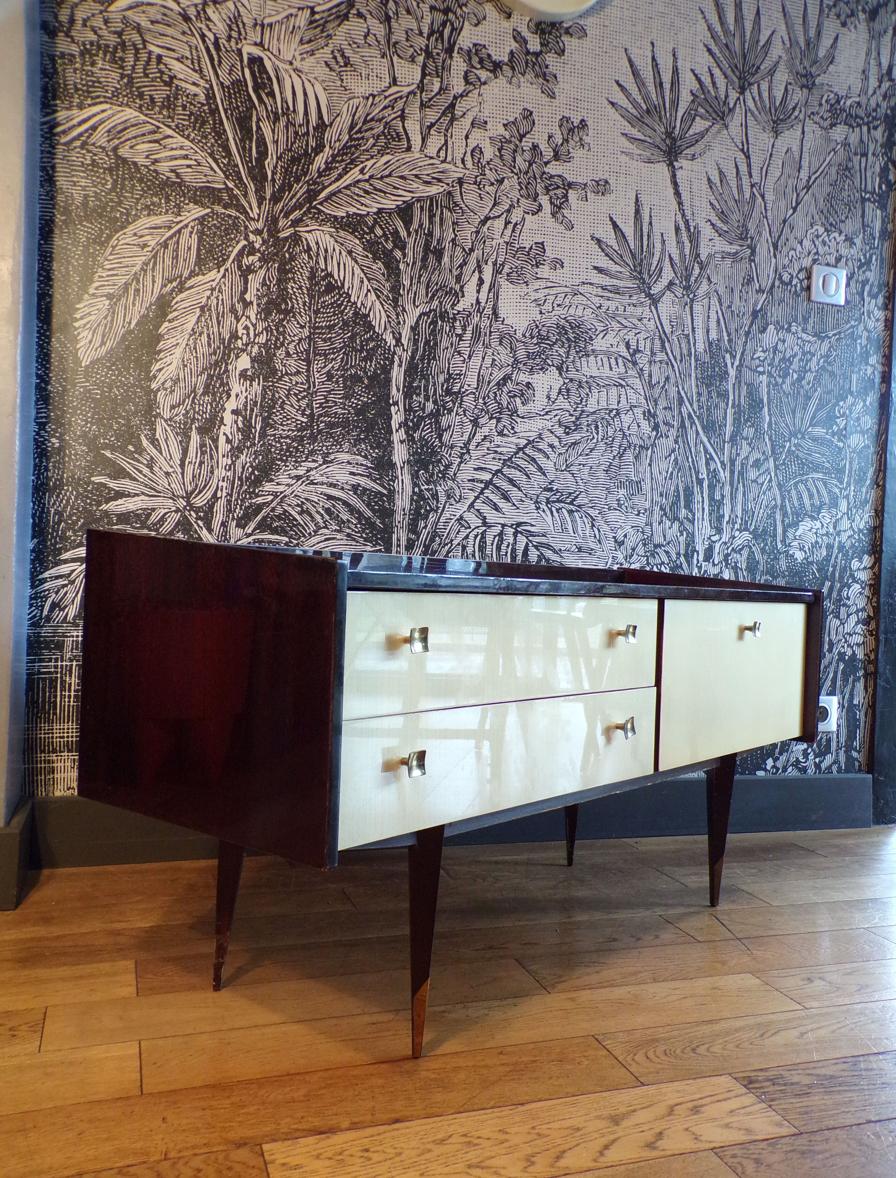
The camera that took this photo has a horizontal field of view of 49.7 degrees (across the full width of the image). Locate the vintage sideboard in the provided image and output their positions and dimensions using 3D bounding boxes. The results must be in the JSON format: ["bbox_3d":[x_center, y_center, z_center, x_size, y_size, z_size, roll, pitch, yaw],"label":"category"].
[{"bbox_3d":[0.126,0.239,1.427,0.420,0.565,1.200,2,0,40],"label":"vintage sideboard"}]

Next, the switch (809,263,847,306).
[{"bbox_3d":[0.881,-0.700,2.240,0.084,0.084,0.013,2,0,-19],"label":"switch"}]

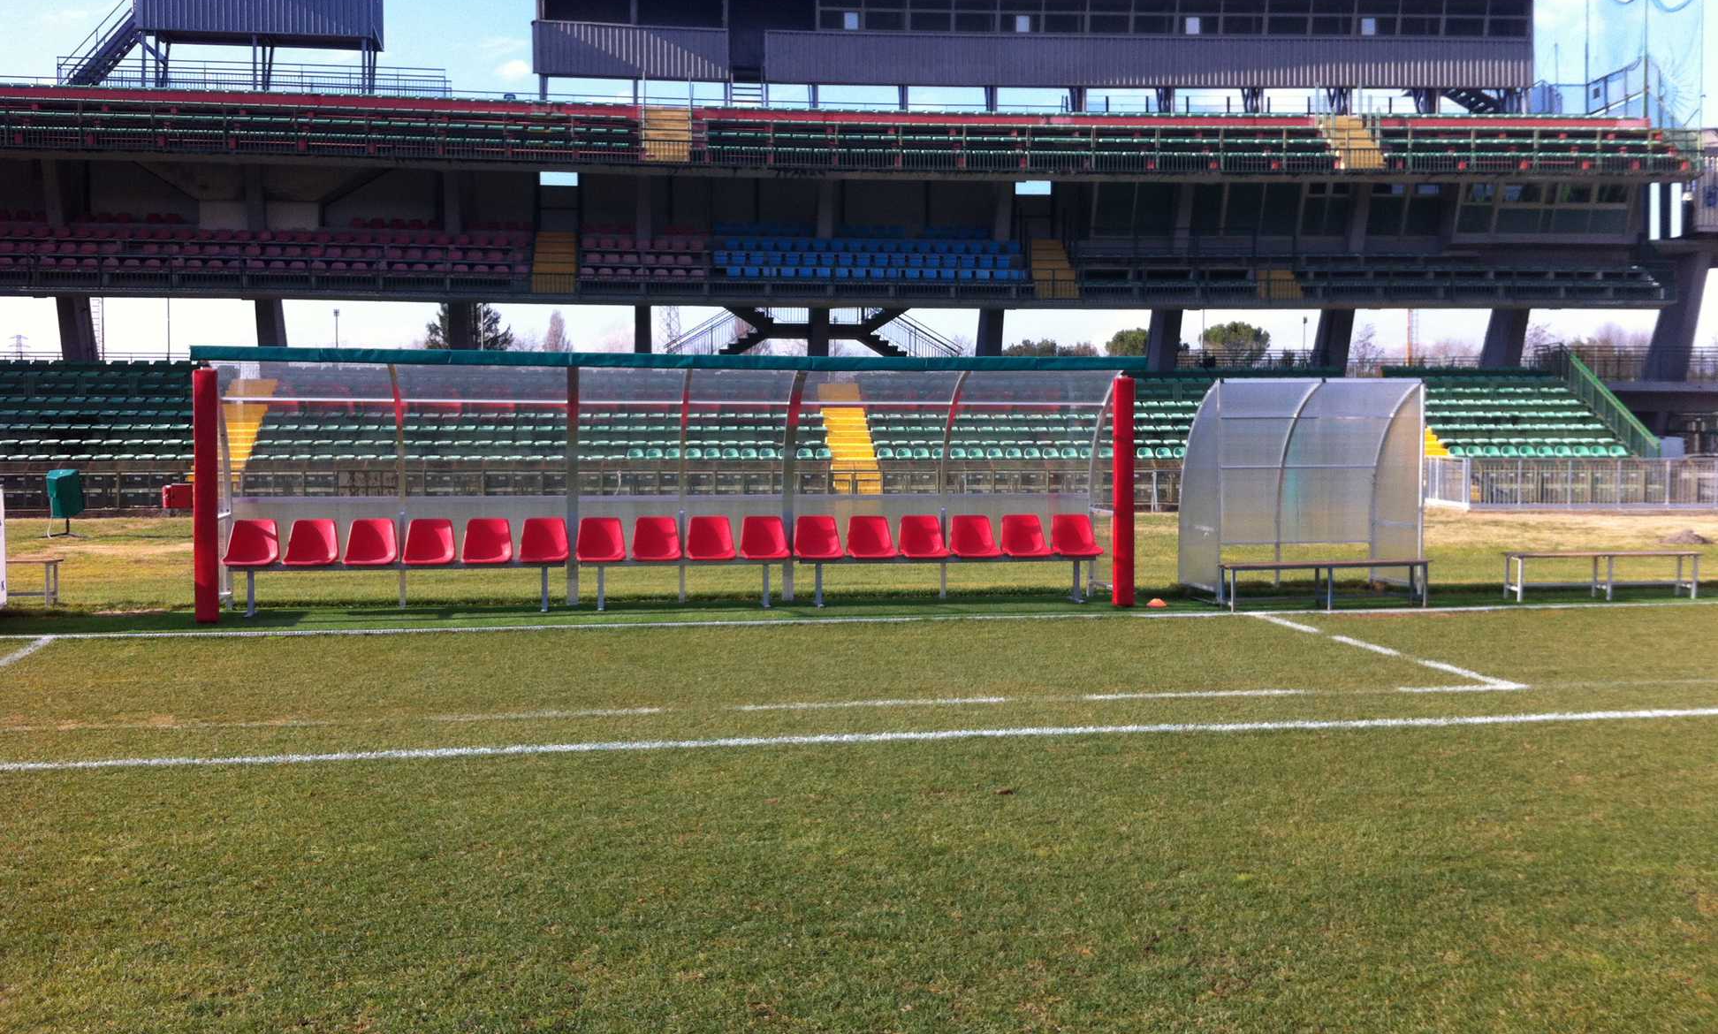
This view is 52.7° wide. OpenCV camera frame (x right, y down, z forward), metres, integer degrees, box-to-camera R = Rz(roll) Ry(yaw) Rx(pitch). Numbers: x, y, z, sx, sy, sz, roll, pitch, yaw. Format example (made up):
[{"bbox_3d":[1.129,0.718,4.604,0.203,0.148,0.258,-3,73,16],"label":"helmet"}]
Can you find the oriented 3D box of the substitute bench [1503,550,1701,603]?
[{"bbox_3d":[7.117,0.569,16.630,1.930,0.445,0.360,0,1,-11],"label":"substitute bench"}]

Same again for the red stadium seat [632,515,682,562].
[{"bbox_3d":[-1.850,0.205,15.819,0.440,0.430,0.420,0,1,-11],"label":"red stadium seat"}]

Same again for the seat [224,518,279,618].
[{"bbox_3d":[-4.856,0.412,13.896,0.425,0.769,0.440,0,4,-11],"label":"seat"}]

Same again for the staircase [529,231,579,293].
[{"bbox_3d":[-7.905,-6.625,45.300,1.100,1.900,2.600,0,2,-4],"label":"staircase"}]

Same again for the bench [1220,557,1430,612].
[{"bbox_3d":[4.172,0.606,15.543,1.940,0.435,0.360,-1,1,-14],"label":"bench"}]

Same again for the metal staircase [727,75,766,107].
[{"bbox_3d":[-2.886,-10.823,44.400,0.950,1.050,0.950,0,2,-4],"label":"metal staircase"}]

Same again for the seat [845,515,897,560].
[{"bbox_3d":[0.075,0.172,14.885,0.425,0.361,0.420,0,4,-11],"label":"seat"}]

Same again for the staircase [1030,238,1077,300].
[{"bbox_3d":[5.247,-6.671,46.600,1.100,1.900,2.600,0,2,-4],"label":"staircase"}]

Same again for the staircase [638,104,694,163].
[{"bbox_3d":[-5.238,-10.493,47.500,1.350,1.900,2.400,0,4,-7],"label":"staircase"}]

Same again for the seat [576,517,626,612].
[{"bbox_3d":[-2.167,0.394,14.443,0.425,0.769,0.440,0,4,-11],"label":"seat"}]

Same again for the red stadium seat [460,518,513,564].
[{"bbox_3d":[-3.062,0.194,14.247,0.425,0.361,0.420,0,4,-11],"label":"red stadium seat"}]

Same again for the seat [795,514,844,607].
[{"bbox_3d":[-0.374,0.381,14.807,0.425,0.769,0.440,0,4,-11],"label":"seat"}]

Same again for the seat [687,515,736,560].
[{"bbox_3d":[-1.270,0.182,14.612,0.425,0.361,0.420,0,4,-11],"label":"seat"}]

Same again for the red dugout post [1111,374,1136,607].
[{"bbox_3d":[2.425,-0.242,15.893,0.190,2.120,0.190,0,1,-11],"label":"red dugout post"}]

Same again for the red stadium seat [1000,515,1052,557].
[{"bbox_3d":[1.491,0.169,15.600,0.430,0.400,0.440,0,2,-11],"label":"red stadium seat"}]

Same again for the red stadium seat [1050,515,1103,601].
[{"bbox_3d":[1.968,0.373,15.700,0.440,0.800,0.460,0,2,-11],"label":"red stadium seat"}]

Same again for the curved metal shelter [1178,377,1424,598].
[{"bbox_3d":[4.299,-0.287,17.066,2.070,2.110,1.050,0,1,-10],"label":"curved metal shelter"}]

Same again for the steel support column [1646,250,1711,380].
[{"bbox_3d":[23.386,-5.764,49.500,0.600,3.400,1.400,1,20,3],"label":"steel support column"}]

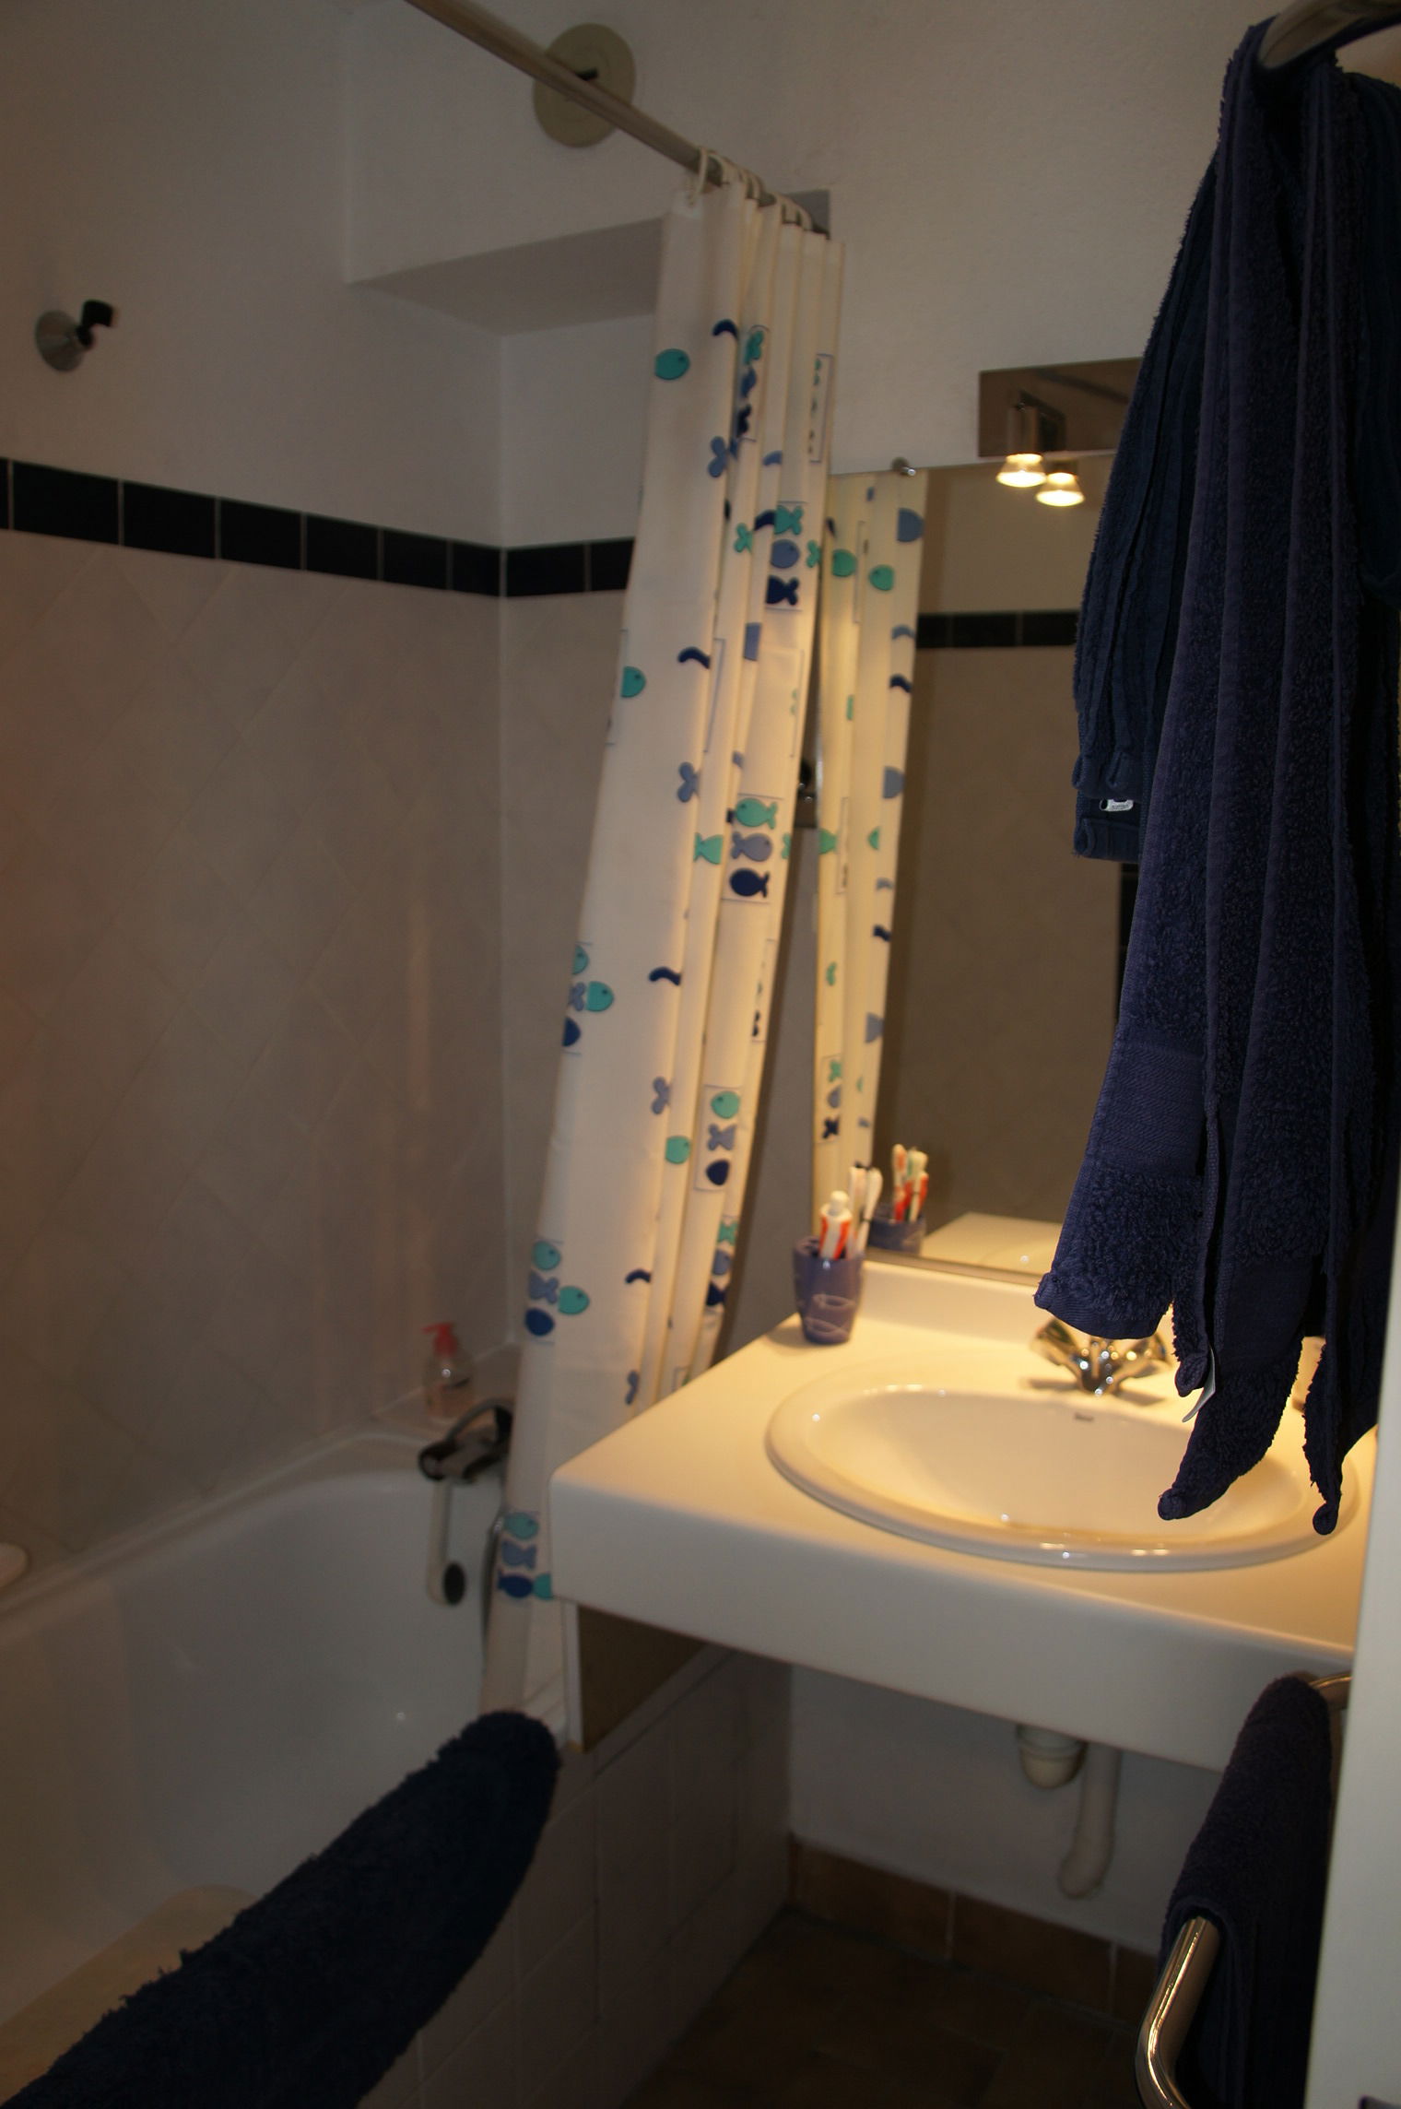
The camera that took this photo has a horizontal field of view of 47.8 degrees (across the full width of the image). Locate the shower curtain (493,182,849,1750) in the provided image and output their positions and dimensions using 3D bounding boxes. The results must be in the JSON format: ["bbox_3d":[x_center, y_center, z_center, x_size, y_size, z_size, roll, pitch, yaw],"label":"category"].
[{"bbox_3d":[-0.046,-0.046,1.745,0.180,1.770,0.560,6,12,30],"label":"shower curtain"}]

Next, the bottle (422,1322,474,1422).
[{"bbox_3d":[-0.381,0.471,2.364,0.068,0.148,0.065,-6,12,-30],"label":"bottle"}]

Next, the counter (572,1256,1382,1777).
[{"bbox_3d":[0.362,0.424,1.594,0.845,0.200,0.570,6,12,30],"label":"counter"}]

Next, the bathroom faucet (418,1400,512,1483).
[{"bbox_3d":[-0.281,0.531,2.213,0.180,0.125,0.190,6,12,30],"label":"bathroom faucet"}]

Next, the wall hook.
[{"bbox_3d":[-0.681,-0.797,1.750,0.075,0.072,0.067,6,12,30],"label":"wall hook"}]

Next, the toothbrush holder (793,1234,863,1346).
[{"bbox_3d":[0.156,0.289,1.915,0.092,0.115,0.092,0,10,0],"label":"toothbrush holder"}]

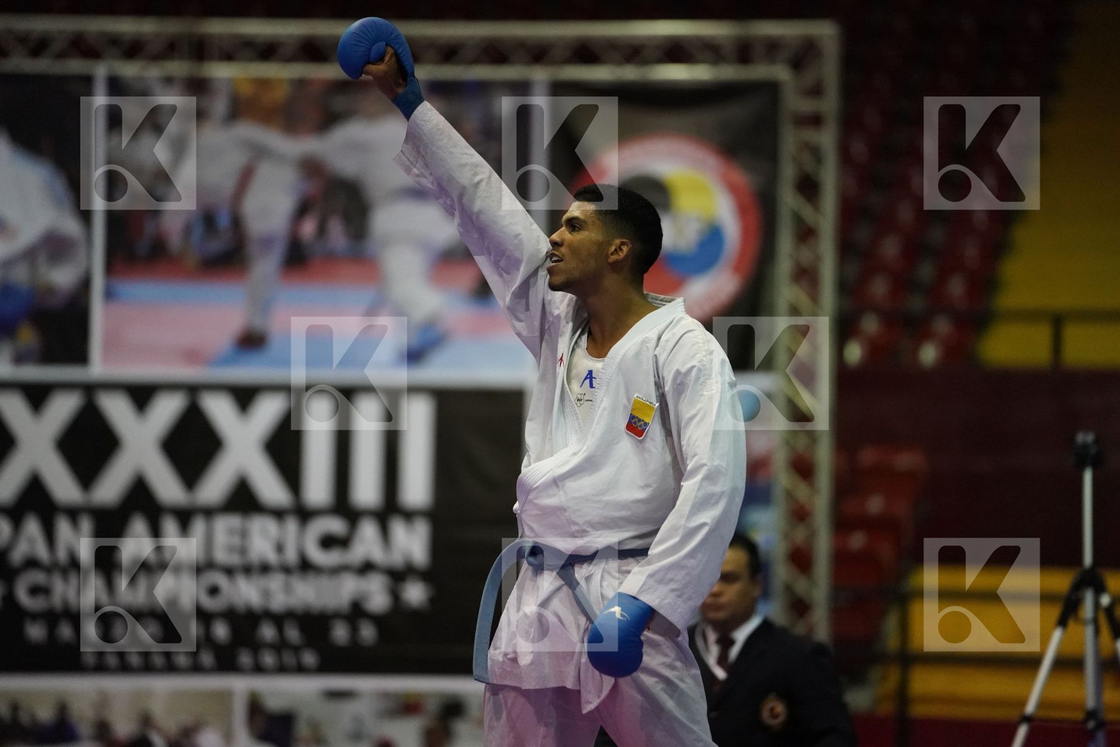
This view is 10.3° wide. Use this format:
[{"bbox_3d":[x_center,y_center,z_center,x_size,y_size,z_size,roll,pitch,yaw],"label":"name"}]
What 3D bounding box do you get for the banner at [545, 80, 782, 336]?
[{"bbox_3d":[0.446,-0.695,27.000,1.020,1.160,0.050,1,-3,-3],"label":"banner"}]

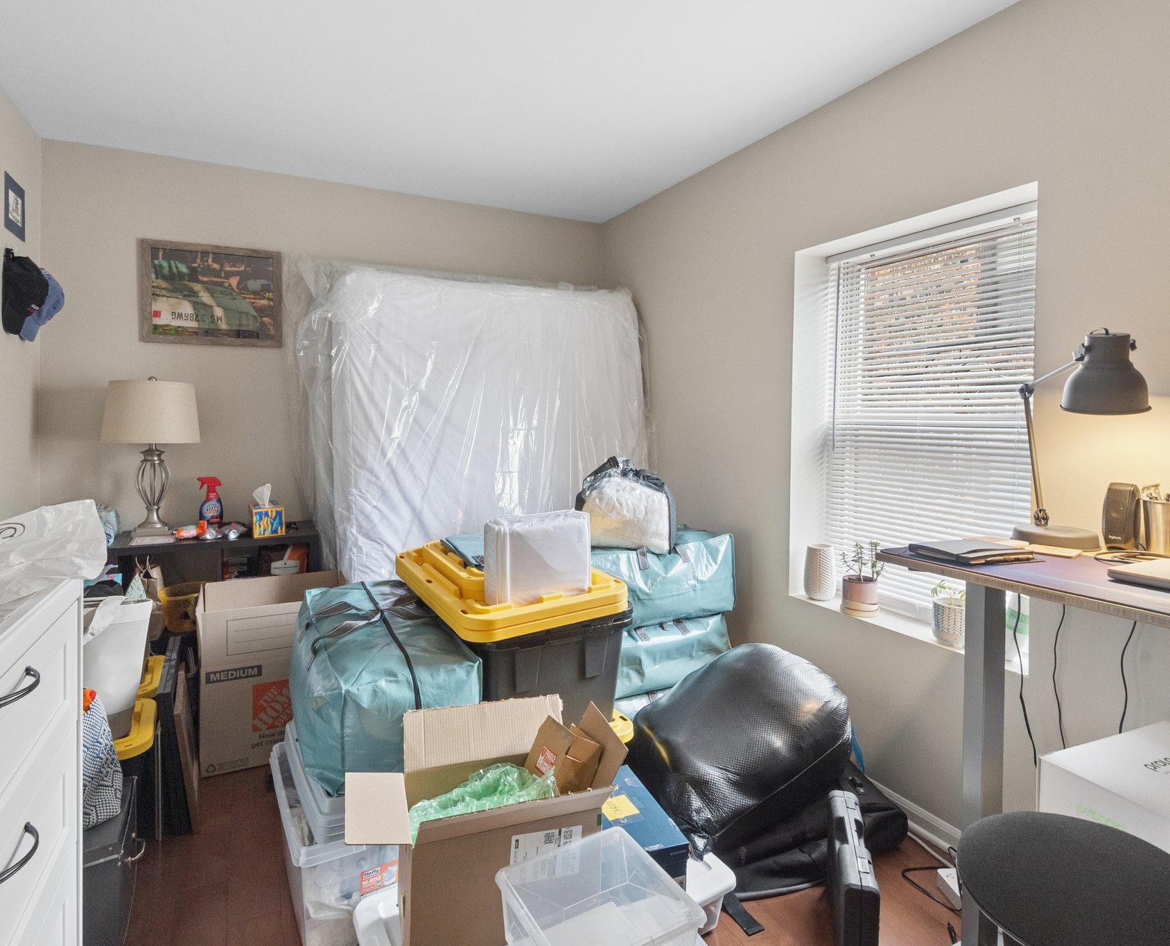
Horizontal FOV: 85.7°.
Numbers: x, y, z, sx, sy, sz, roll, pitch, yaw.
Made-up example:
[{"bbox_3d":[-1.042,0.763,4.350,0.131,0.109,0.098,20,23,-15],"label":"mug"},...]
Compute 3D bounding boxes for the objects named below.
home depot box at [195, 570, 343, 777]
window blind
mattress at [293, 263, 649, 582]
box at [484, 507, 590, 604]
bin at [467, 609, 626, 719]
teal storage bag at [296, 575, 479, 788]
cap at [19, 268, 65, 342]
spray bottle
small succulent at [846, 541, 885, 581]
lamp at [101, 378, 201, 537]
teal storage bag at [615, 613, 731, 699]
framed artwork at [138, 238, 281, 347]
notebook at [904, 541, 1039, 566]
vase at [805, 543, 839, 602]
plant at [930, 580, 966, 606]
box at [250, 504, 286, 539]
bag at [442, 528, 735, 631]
[{"bbox_3d":[-1.200,0.755,2.515,0.540,0.580,0.420,-2,4,-25],"label":"home depot box"},{"bbox_3d":[1.138,-0.148,2.151,0.045,1.250,0.835,-2,5,-27],"label":"window blind"},{"bbox_3d":[-0.433,0.035,3.150,1.530,1.960,0.290,-2,1,-26],"label":"mattress"},{"bbox_3d":[-0.136,0.250,1.925,0.300,0.240,0.110,-4,6,-42],"label":"box"},{"bbox_3d":[-0.275,0.580,2.127,0.520,0.370,0.760,-3,5,-31],"label":"bin"},{"bbox_3d":[-0.590,0.545,1.800,0.380,0.310,0.680,-2,5,-29],"label":"teal storage bag"},{"bbox_3d":[-2.063,-0.642,2.387,0.130,0.270,0.170,-2,5,-27],"label":"cap"},{"bbox_3d":[-1.662,0.128,2.805,0.105,0.235,0.060,-2,5,-27],"label":"spray bottle"},{"bbox_3d":[0.973,0.307,2.192,0.115,0.145,0.125,-2,4,-28],"label":"small succulent"},{"bbox_3d":[-1.790,-0.073,2.605,0.340,0.640,0.340,-2,4,-26],"label":"lamp"},{"bbox_3d":[0.218,0.693,2.547,0.660,0.265,0.390,-3,5,-33],"label":"teal storage bag"},{"bbox_3d":[-1.737,-0.833,2.945,0.575,0.455,0.025,-2,5,-27],"label":"framed artwork"},{"bbox_3d":[0.807,0.163,1.310,0.180,0.030,0.135,-1,4,-25],"label":"notebook"},{"bbox_3d":[0.897,0.374,2.383,0.122,0.207,0.122,-2,4,-28],"label":"vase"},{"bbox_3d":[1.140,0.372,1.961,0.115,0.088,0.115,-2,5,-27],"label":"plant"},{"bbox_3d":[-1.370,0.208,2.746,0.115,0.125,0.115,-2,5,-29],"label":"box"},{"bbox_3d":[0.170,0.372,2.420,0.680,0.310,0.390,-2,4,-26],"label":"bag"}]

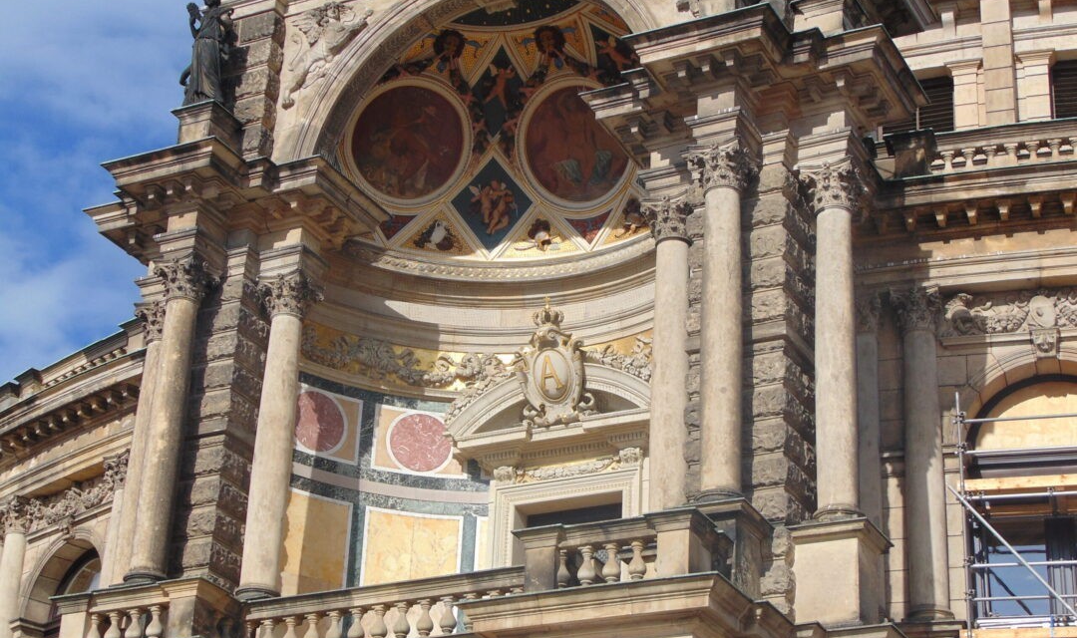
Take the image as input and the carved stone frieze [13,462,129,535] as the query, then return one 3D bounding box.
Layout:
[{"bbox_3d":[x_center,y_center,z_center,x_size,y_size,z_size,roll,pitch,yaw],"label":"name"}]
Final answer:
[{"bbox_3d":[-8.190,3.296,38.761,0.301,0.583,3.196,24,-33,-37],"label":"carved stone frieze"}]

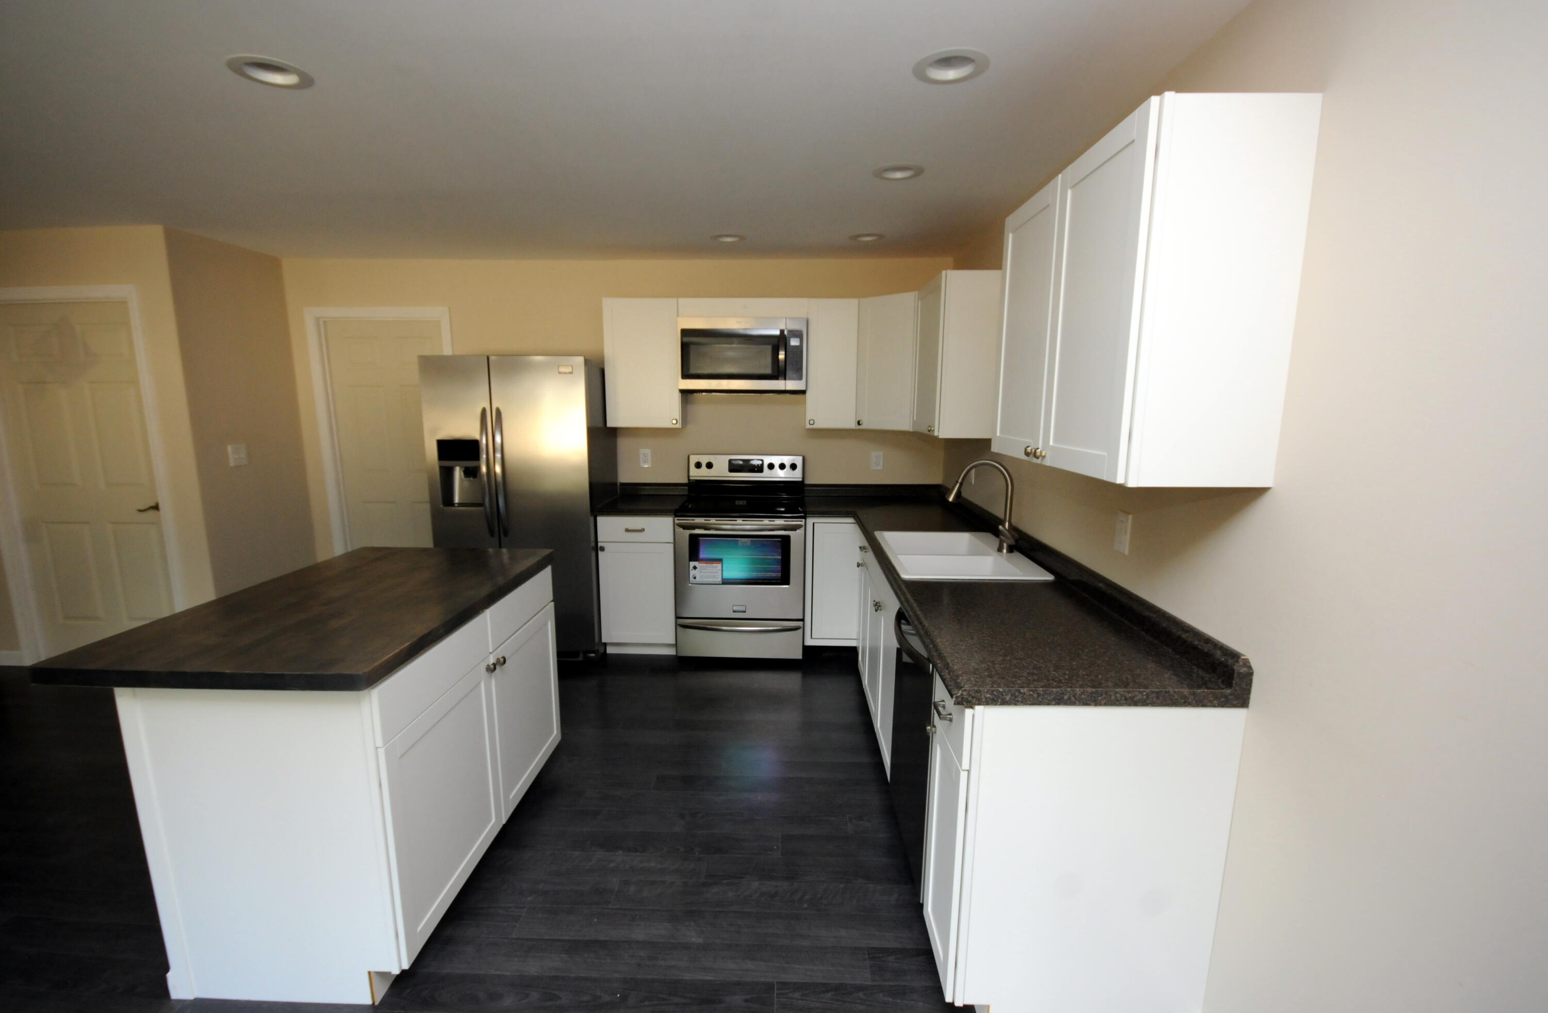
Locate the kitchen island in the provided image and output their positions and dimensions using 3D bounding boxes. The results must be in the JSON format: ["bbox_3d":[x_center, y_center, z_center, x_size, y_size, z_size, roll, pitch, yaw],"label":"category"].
[{"bbox_3d":[-1.341,0.740,2.200,0.836,0.919,1.224,0,10,1],"label":"kitchen island"}]

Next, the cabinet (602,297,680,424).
[{"bbox_3d":[-0.791,-0.858,3.894,0.451,0.761,0.030,0,10,1],"label":"cabinet"}]

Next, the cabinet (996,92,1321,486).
[{"bbox_3d":[0.905,-0.491,1.736,0.325,0.761,0.895,0,9,2],"label":"cabinet"}]

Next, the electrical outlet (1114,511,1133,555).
[{"bbox_3d":[1.065,0.081,1.961,0.008,0.118,0.073,0,9,2],"label":"electrical outlet"}]

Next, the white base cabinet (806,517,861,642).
[{"bbox_3d":[0.350,0.429,4.084,0.310,0.836,0.625,0,10,1],"label":"white base cabinet"}]

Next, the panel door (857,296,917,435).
[{"bbox_3d":[0.652,-0.825,3.719,0.030,0.761,0.403,-9,13,-44],"label":"panel door"}]

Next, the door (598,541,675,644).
[{"bbox_3d":[-0.802,0.516,3.814,0.443,0.615,0.020,0,9,2],"label":"door"}]

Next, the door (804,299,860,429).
[{"bbox_3d":[0.352,-0.851,3.866,0.303,0.761,0.030,0,10,1],"label":"door"}]

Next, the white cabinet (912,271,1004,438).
[{"bbox_3d":[0.950,-0.752,3.301,0.325,0.762,0.600,0,9,2],"label":"white cabinet"}]

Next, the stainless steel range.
[{"bbox_3d":[-0.190,0.298,4.017,0.754,1.180,0.690,0,9,2],"label":"stainless steel range"}]

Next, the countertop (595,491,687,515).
[{"bbox_3d":[-0.799,-0.006,4.031,0.470,0.040,0.637,0,9,2],"label":"countertop"}]

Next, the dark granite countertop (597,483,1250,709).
[{"bbox_3d":[0.013,0.146,2.882,2.160,0.121,2.908,0,9,2],"label":"dark granite countertop"}]

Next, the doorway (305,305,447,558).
[{"bbox_3d":[-2.575,-0.241,4.402,0.939,2.118,0.120,0,10,1],"label":"doorway"}]

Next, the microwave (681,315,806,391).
[{"bbox_3d":[-0.176,-0.920,3.976,0.757,0.424,0.400,0,9,2],"label":"microwave"}]

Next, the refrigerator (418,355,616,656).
[{"bbox_3d":[-1.485,0.003,3.975,0.910,1.767,0.730,0,9,2],"label":"refrigerator"}]

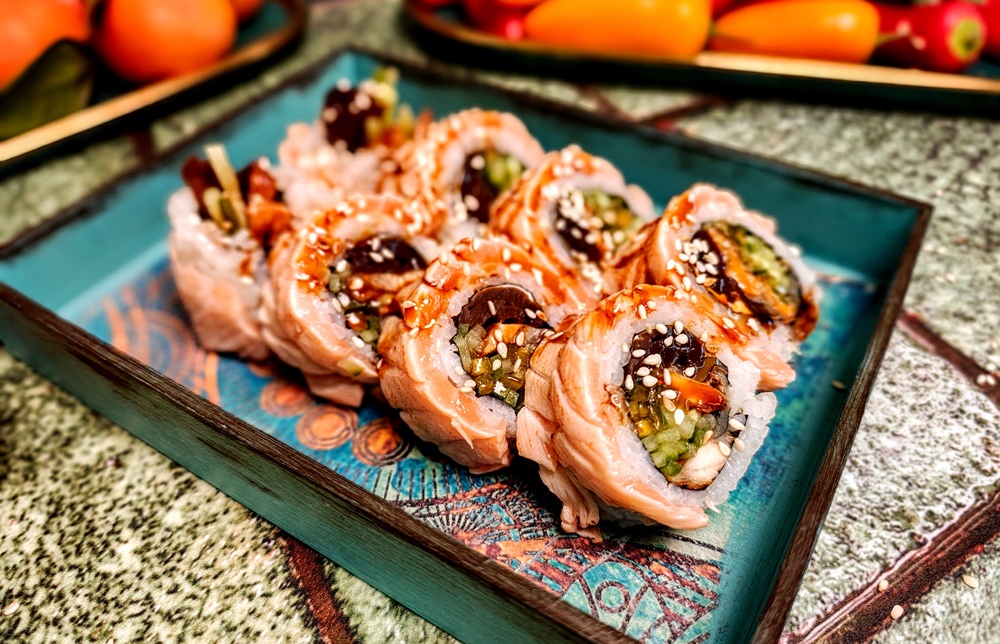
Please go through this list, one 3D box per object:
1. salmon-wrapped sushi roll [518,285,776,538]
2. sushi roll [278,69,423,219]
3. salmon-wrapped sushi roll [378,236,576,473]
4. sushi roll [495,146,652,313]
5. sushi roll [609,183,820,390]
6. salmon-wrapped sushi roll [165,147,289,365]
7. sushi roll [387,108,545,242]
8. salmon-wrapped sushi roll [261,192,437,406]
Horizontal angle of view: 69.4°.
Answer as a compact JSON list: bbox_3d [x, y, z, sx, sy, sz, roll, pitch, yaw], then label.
[{"bbox_3d":[0.032,0.021,0.161,0.049,0.028,0.049,41,58,-4],"label":"salmon-wrapped sushi roll"},{"bbox_3d":[-0.047,-0.058,0.249,0.046,0.043,0.046,0,45,0],"label":"sushi roll"},{"bbox_3d":[-0.004,0.009,0.176,0.049,0.028,0.049,40,57,-2],"label":"salmon-wrapped sushi roll"},{"bbox_3d":[0.020,-0.024,0.209,0.045,0.025,0.045,47,56,-13],"label":"sushi roll"},{"bbox_3d":[0.053,-0.006,0.186,0.050,0.027,0.050,43,58,-7],"label":"sushi roll"},{"bbox_3d":[-0.070,-0.021,0.209,0.044,0.049,0.044,-1,44,1],"label":"salmon-wrapped sushi roll"},{"bbox_3d":[-0.011,-0.040,0.223,0.028,0.046,0.046,5,51,46],"label":"sushi roll"},{"bbox_3d":[-0.035,-0.005,0.188,0.048,0.028,0.048,51,51,-10],"label":"salmon-wrapped sushi roll"}]

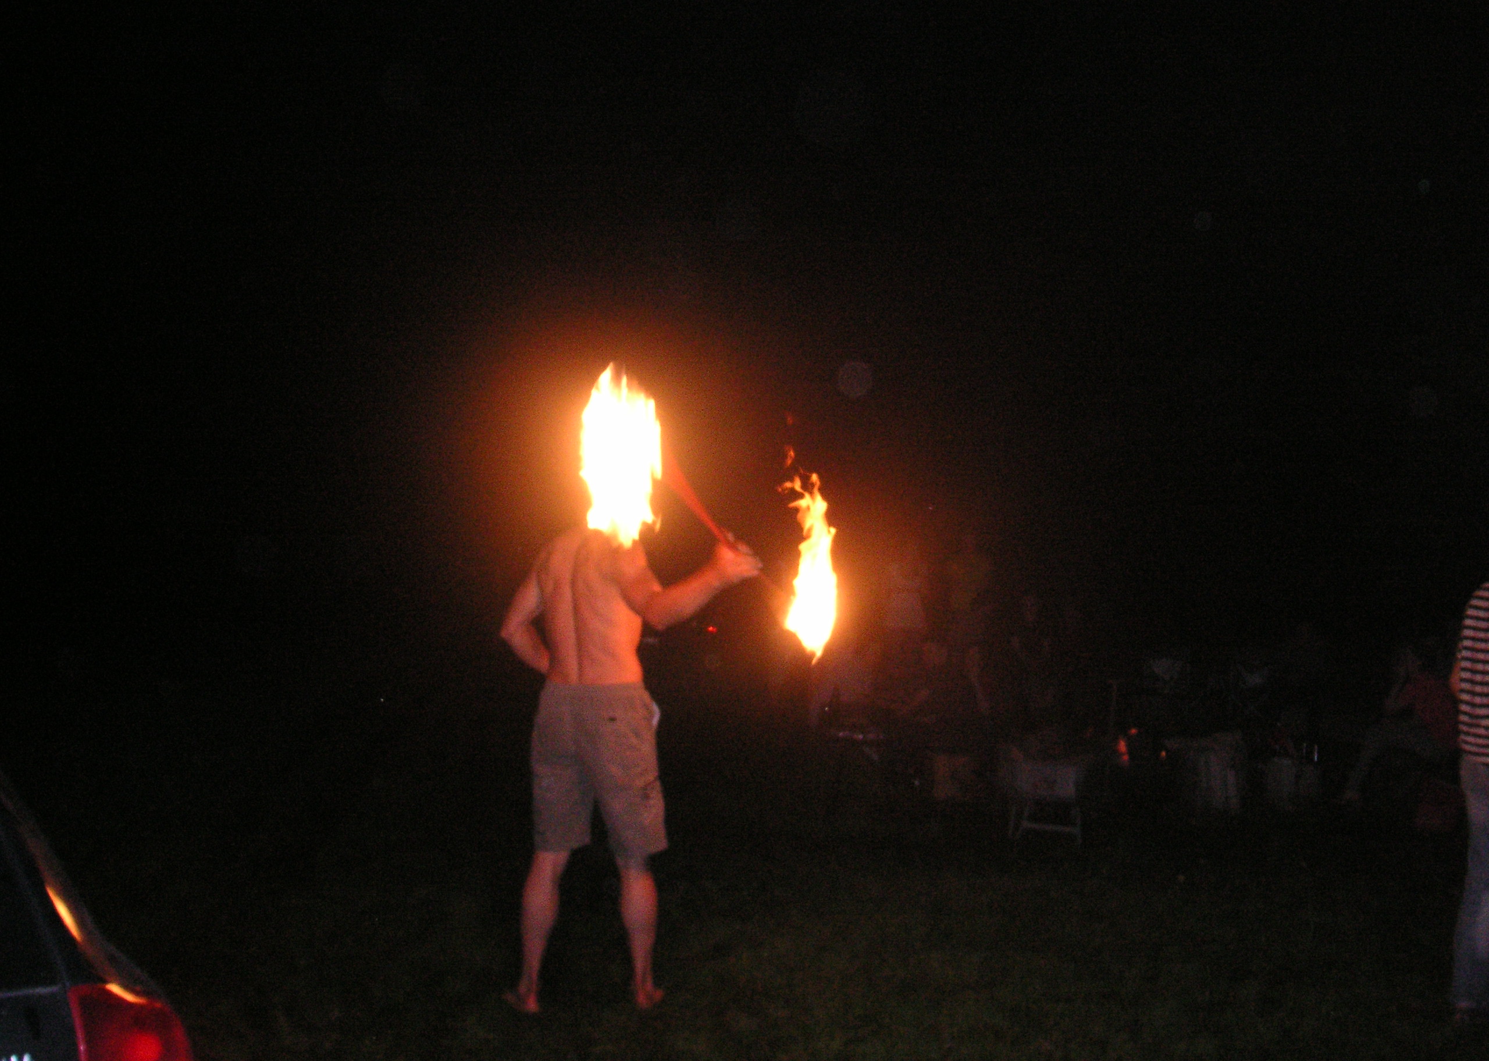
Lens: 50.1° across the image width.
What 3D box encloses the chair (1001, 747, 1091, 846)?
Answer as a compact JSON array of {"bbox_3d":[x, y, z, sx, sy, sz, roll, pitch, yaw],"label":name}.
[{"bbox_3d":[1.644,1.455,8.700,0.450,0.550,0.450,-1,-1,23],"label":"chair"}]

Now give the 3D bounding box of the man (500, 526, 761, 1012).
[{"bbox_3d":[-0.370,0.670,5.220,0.840,1.780,0.500,0,-1,10],"label":"man"}]

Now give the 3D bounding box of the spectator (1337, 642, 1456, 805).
[{"bbox_3d":[4.030,1.175,9.800,0.820,1.000,0.520,0,-1,20],"label":"spectator"}]

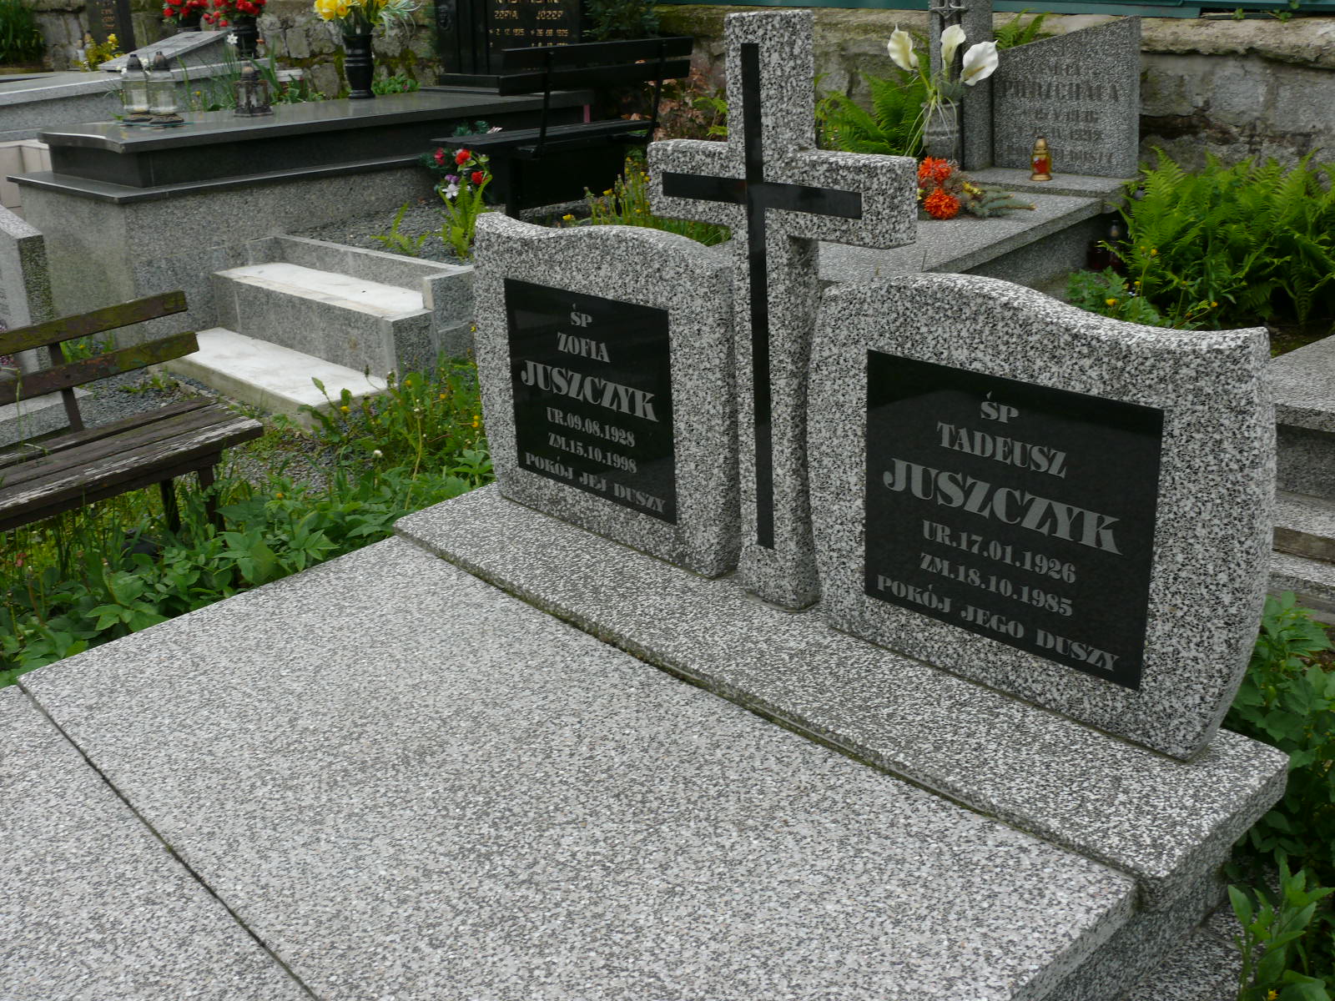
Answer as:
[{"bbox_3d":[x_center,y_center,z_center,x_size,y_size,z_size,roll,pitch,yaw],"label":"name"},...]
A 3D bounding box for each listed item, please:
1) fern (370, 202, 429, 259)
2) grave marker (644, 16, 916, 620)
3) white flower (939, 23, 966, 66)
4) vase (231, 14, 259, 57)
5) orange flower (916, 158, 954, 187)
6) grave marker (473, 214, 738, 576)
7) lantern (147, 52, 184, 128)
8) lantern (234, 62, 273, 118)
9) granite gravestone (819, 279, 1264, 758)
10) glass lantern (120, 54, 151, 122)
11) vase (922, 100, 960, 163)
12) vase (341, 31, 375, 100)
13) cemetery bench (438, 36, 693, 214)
[{"bbox_3d":[-0.914,-0.928,4.620,0.200,0.180,0.210,-20,26,-37],"label":"fern"},{"bbox_3d":[0.189,-0.306,2.339,0.091,1.014,0.523,-20,27,-39],"label":"grave marker"},{"bbox_3d":[1.162,-1.853,5.500,0.100,0.165,0.100,-22,28,-38],"label":"white flower"},{"bbox_3d":[-2.407,-2.651,7.700,0.145,0.240,0.145,-20,26,-37],"label":"vase"},{"bbox_3d":[0.834,-1.024,4.200,0.110,0.095,0.115,-4,20,1],"label":"orange flower"},{"bbox_3d":[-0.107,-0.218,2.539,0.090,0.605,0.725,-20,26,-37],"label":"grave marker"},{"bbox_3d":[-2.223,-1.823,5.970,0.140,0.305,0.140,-20,26,-37],"label":"lantern"},{"bbox_3d":[-1.702,-1.687,5.550,0.145,0.210,0.145,-22,28,-38],"label":"lantern"},{"bbox_3d":[0.485,-0.011,1.895,0.061,0.594,0.716,-21,27,-38],"label":"granite gravestone"},{"bbox_3d":[-2.146,-1.663,5.450,0.125,0.262,0.125,-22,28,-38],"label":"glass lantern"},{"bbox_3d":[1.146,-1.526,5.650,0.155,0.290,0.155,-3,21,1],"label":"vase"},{"bbox_3d":[-1.510,-2.124,6.600,0.148,0.305,0.148,-20,26,-37],"label":"vase"},{"bbox_3d":[-0.425,-1.511,5.598,1.000,0.750,0.470,-20,26,-37],"label":"cemetery bench"}]

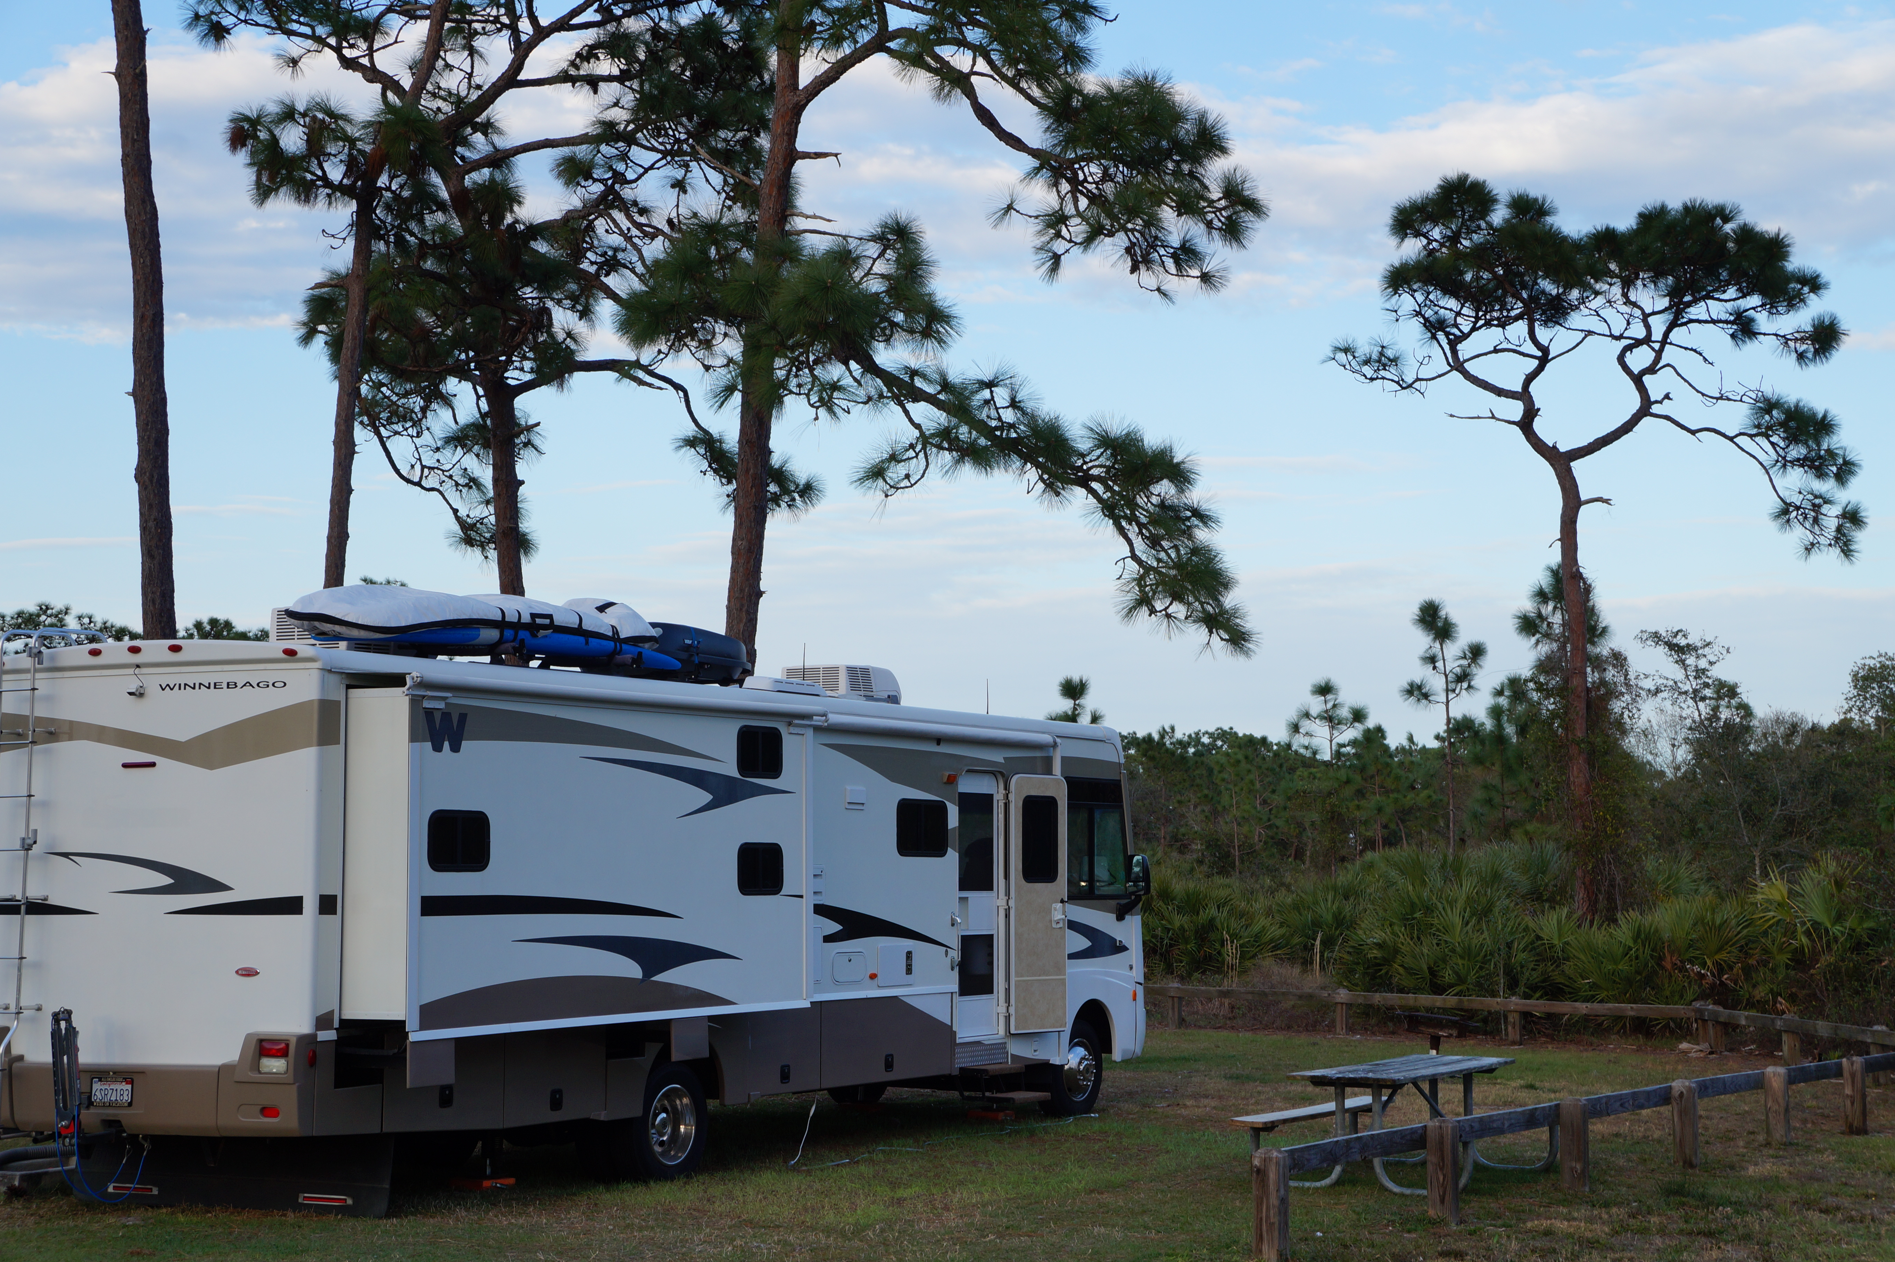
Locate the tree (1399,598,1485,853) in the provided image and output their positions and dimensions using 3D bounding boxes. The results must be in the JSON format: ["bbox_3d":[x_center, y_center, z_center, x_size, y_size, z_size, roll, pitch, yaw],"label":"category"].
[{"bbox_3d":[8.470,2.710,46.950,1.500,6.600,1.400,0,-5,0],"label":"tree"}]

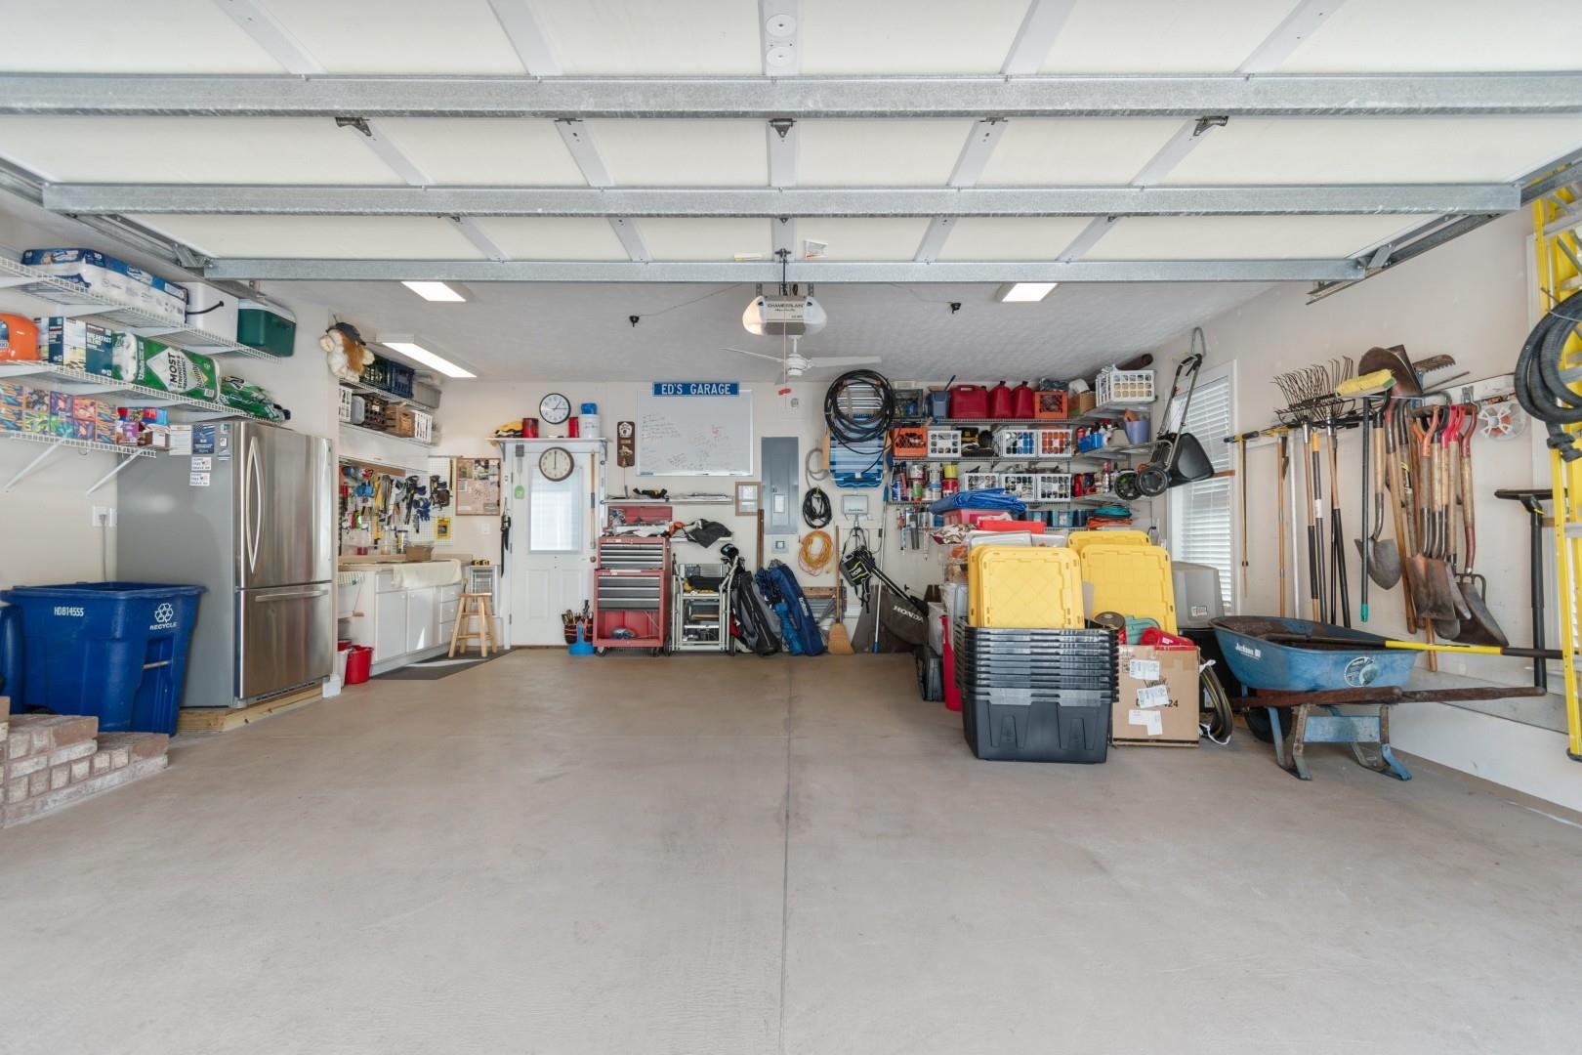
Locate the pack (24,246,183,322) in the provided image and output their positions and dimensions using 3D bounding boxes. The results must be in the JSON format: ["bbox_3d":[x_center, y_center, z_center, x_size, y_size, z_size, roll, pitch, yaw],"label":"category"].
[{"bbox_3d":[-4.105,-1.433,3.985,0.360,0.225,0.620,0,-1,0],"label":"pack"}]

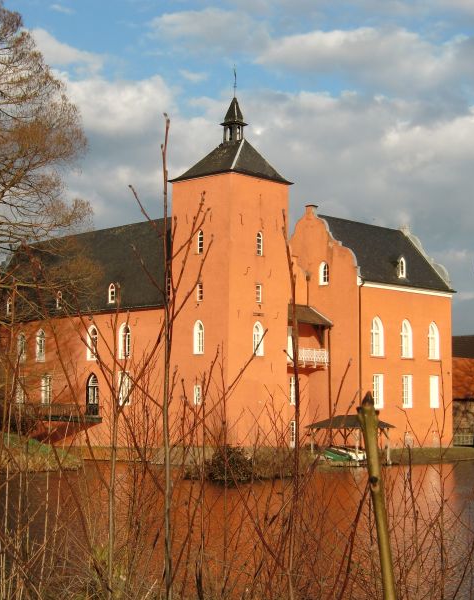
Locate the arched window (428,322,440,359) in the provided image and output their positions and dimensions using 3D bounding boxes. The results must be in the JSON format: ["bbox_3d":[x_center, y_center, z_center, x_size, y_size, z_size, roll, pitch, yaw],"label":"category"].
[{"bbox_3d":[15.318,3.199,84.691,0.270,2.967,1.422,-5,-7,44],"label":"arched window"}]

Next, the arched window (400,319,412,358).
[{"bbox_3d":[12.774,2.950,82.121,0.270,2.952,1.458,-5,-7,44],"label":"arched window"}]

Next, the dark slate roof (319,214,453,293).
[{"bbox_3d":[10.454,-3.497,89.470,11.600,5.800,9.800,6,-8,-43],"label":"dark slate roof"}]

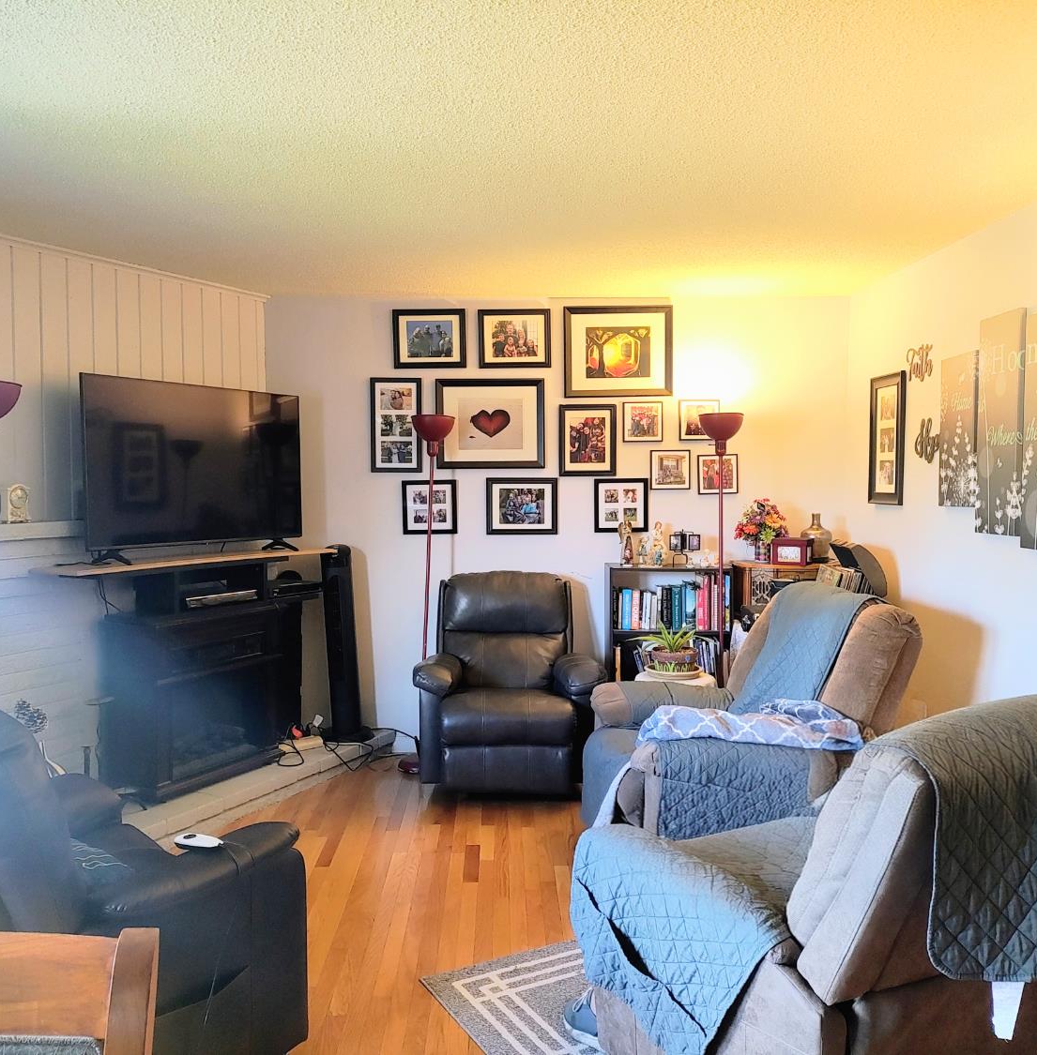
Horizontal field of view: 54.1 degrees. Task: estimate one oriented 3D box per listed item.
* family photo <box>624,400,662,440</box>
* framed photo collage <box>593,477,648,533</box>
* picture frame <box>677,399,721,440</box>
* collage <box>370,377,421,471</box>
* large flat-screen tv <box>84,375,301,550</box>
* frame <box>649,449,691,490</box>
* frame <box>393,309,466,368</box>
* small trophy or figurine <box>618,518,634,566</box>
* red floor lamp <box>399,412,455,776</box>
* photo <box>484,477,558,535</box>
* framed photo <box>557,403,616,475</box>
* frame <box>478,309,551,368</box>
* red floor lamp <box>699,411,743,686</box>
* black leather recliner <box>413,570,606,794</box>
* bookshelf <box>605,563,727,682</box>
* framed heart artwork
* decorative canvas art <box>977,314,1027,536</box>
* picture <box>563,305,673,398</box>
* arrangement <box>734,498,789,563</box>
[{"bbox_3d":[0.660,-0.558,5.398,0.206,0.206,0.020,0,3,-1],"label":"family photo"},{"bbox_3d":[0.548,-0.116,5.416,0.286,0.288,0.022,0,3,-1],"label":"framed photo collage"},{"bbox_3d":[0.961,-0.569,5.403,0.214,0.215,0.020,0,3,-1],"label":"picture frame"},{"bbox_3d":[-0.642,-0.540,5.374,0.265,0.492,0.025,0,3,-1],"label":"collage"},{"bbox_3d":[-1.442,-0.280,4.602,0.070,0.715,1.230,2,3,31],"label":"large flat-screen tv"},{"bbox_3d":[0.810,-0.308,5.435,0.223,0.221,0.020,0,3,-1],"label":"frame"},{"bbox_3d":[-0.467,-0.993,5.359,0.382,0.305,0.025,0,3,-1],"label":"frame"},{"bbox_3d":[0.556,0.085,5.257,0.088,0.237,0.075,-1,3,-15],"label":"small trophy or figurine"},{"bbox_3d":[-0.469,0.330,5.173,0.235,1.806,0.235,3,3,-1],"label":"red floor lamp"},{"bbox_3d":[0.018,-0.114,5.425,0.382,0.307,0.025,0,3,-1],"label":"photo"},{"bbox_3d":[0.368,-0.461,5.395,0.307,0.380,0.025,0,3,-1],"label":"framed photo"},{"bbox_3d":[-0.018,-0.994,5.359,0.377,0.305,0.025,0,3,-1],"label":"frame"},{"bbox_3d":[1.007,0.337,5.034,0.235,1.793,0.235,0,3,-1],"label":"red floor lamp"},{"bbox_3d":[-0.027,0.733,5.017,0.880,1.010,0.860,0,3,1],"label":"black leather recliner"},{"bbox_3d":[0.786,0.708,5.349,0.632,1.021,0.260,0,3,-1],"label":"bookshelf"},{"bbox_3d":[-0.150,-0.549,5.398,0.583,0.480,0.030,0,3,-1],"label":"framed heart artwork"},{"bbox_3d":[1.788,-0.379,3.752,0.033,0.810,0.303,0,3,-1],"label":"decorative canvas art"},{"bbox_3d":[0.528,-0.927,5.371,0.576,0.480,0.028,0,3,-1],"label":"picture"},{"bbox_3d":[1.250,0.014,5.230,0.288,0.334,0.260,0,3,-1],"label":"arrangement"}]

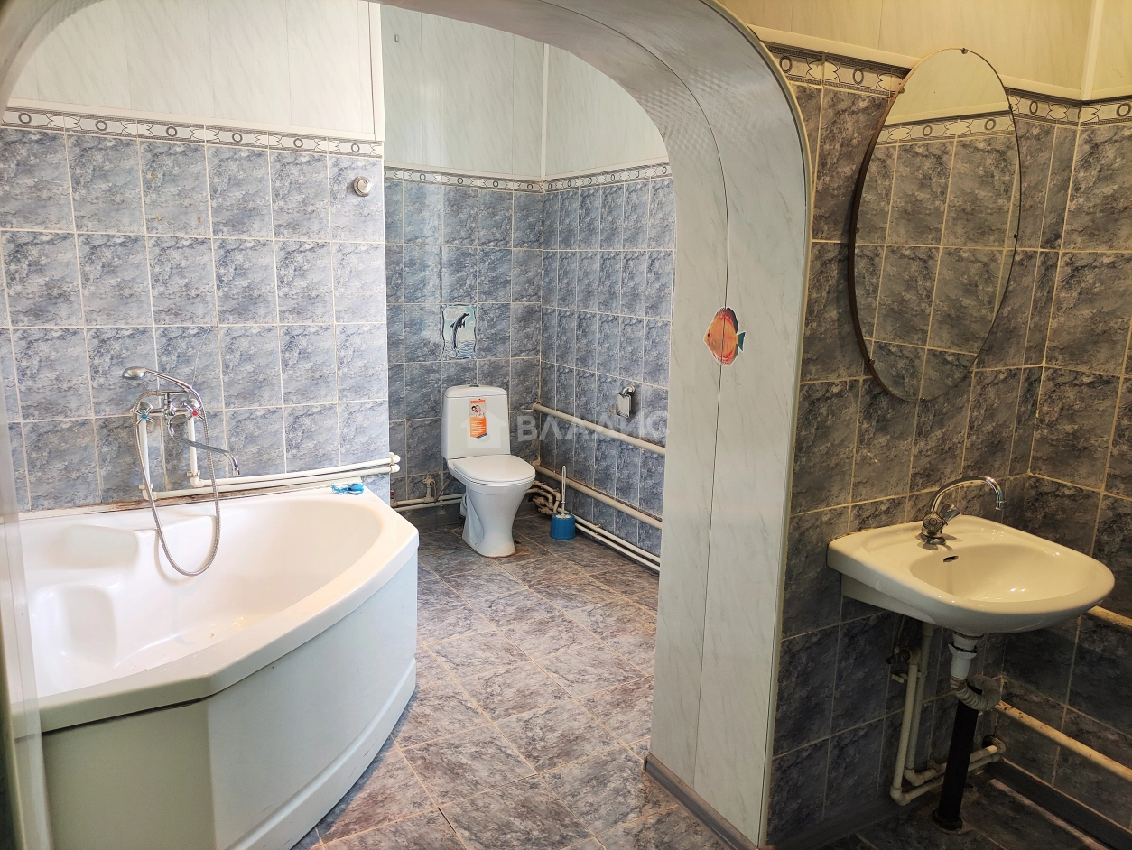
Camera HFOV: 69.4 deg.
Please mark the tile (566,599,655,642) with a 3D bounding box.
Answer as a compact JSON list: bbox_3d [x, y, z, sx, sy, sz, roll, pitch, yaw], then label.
[{"bbox_3d":[0.197,0.801,3.339,0.300,0.010,0.300,-5,13,-30],"label":"tile"}]

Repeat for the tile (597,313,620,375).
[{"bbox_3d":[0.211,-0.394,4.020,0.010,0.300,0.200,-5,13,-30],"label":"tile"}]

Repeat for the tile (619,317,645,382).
[{"bbox_3d":[0.312,-0.358,3.844,0.010,0.300,0.200,-5,13,-30],"label":"tile"}]

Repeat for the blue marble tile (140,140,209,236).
[{"bbox_3d":[-1.307,-0.791,2.749,0.200,0.300,0.010,-5,13,-29],"label":"blue marble tile"}]

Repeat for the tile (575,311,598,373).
[{"bbox_3d":[0.108,-0.431,4.205,0.010,0.300,0.200,-5,13,-30],"label":"tile"}]

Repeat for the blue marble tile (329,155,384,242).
[{"bbox_3d":[-0.771,-0.834,3.034,0.200,0.300,0.010,-5,13,-28],"label":"blue marble tile"}]

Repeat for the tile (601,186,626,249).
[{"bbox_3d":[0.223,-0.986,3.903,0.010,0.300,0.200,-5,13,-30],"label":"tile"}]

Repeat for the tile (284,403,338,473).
[{"bbox_3d":[-0.969,0.071,3.118,0.200,0.300,0.010,-5,13,-27],"label":"tile"}]

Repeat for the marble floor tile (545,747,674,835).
[{"bbox_3d":[0.130,1.011,2.269,0.300,0.010,0.300,-5,13,-30],"label":"marble floor tile"}]

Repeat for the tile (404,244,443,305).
[{"bbox_3d":[-0.740,-0.777,4.238,0.200,0.300,0.010,-5,13,-30],"label":"tile"}]

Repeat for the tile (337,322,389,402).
[{"bbox_3d":[-0.783,-0.240,3.152,0.200,0.300,0.010,-5,13,-28],"label":"tile"}]

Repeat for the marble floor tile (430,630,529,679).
[{"bbox_3d":[-0.320,0.854,3.037,0.300,0.010,0.300,-5,13,-29],"label":"marble floor tile"}]

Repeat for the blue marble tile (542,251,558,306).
[{"bbox_3d":[-0.083,-0.797,4.469,0.010,0.300,0.178,-5,13,-30],"label":"blue marble tile"}]

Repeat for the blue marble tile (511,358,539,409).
[{"bbox_3d":[-0.233,-0.230,4.650,0.183,0.300,0.010,-5,13,-30],"label":"blue marble tile"}]

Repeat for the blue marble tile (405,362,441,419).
[{"bbox_3d":[-0.756,-0.183,4.368,0.200,0.300,0.010,-5,13,-28],"label":"blue marble tile"}]

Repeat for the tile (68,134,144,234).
[{"bbox_3d":[-1.490,-0.776,2.663,0.200,0.300,0.010,-5,13,-27],"label":"tile"}]

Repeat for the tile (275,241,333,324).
[{"bbox_3d":[-0.957,-0.523,3.001,0.200,0.300,0.010,-5,13,-27],"label":"tile"}]

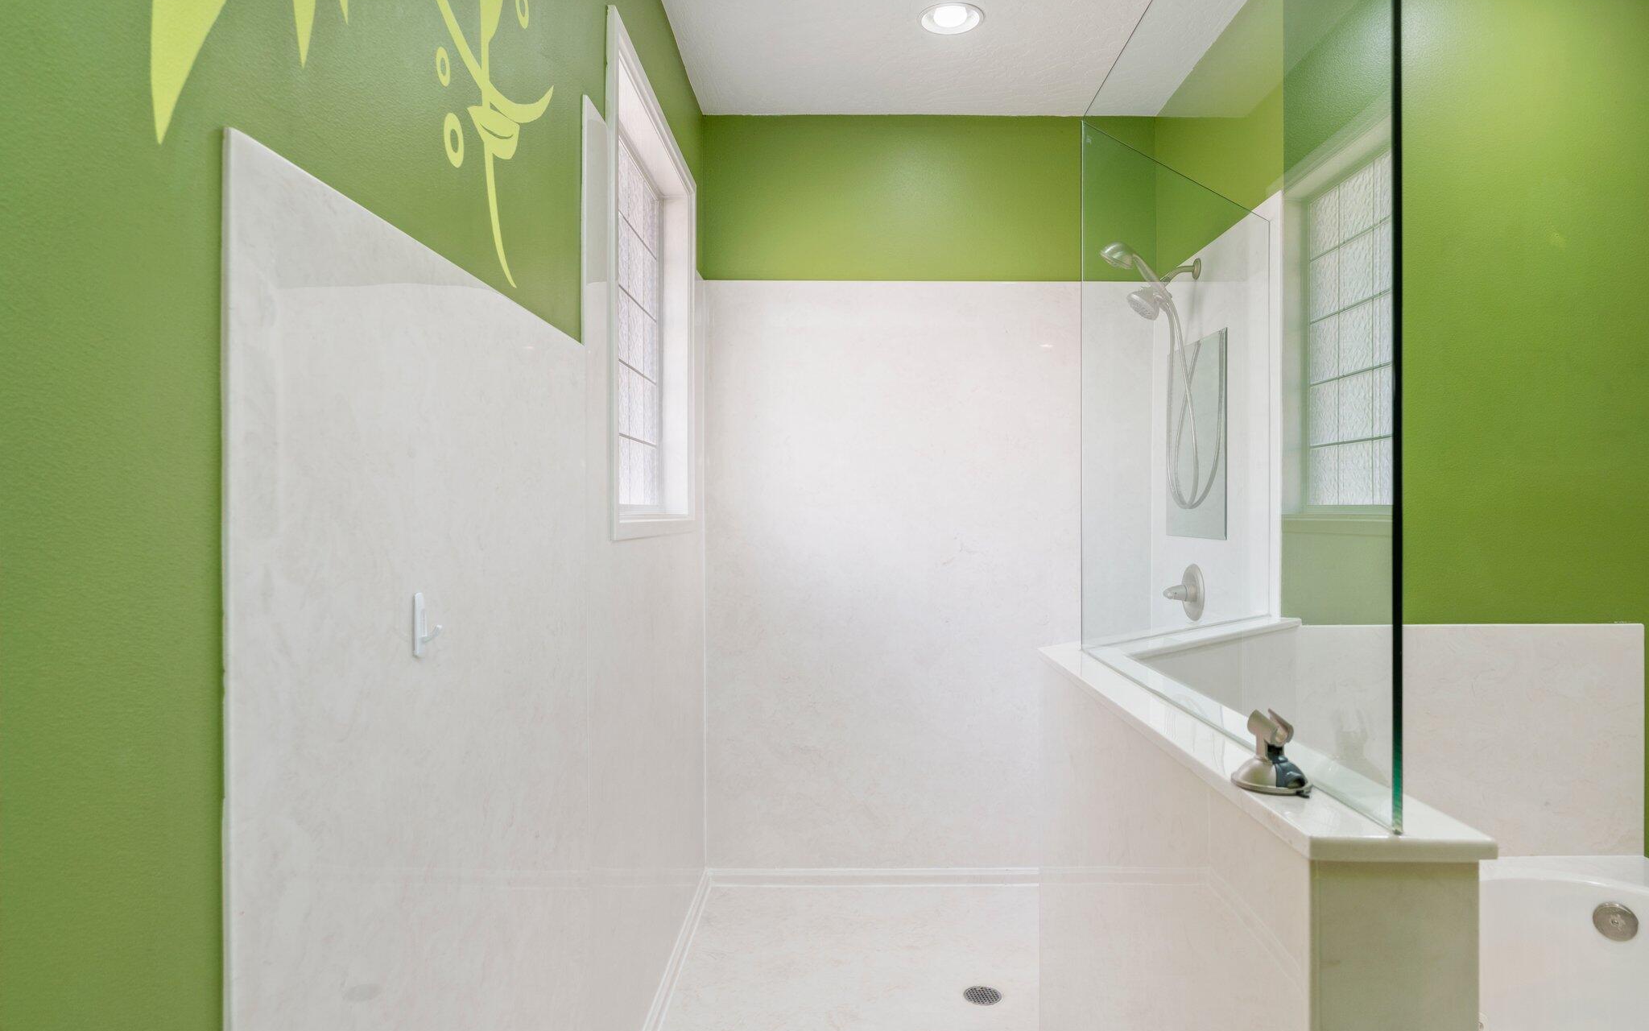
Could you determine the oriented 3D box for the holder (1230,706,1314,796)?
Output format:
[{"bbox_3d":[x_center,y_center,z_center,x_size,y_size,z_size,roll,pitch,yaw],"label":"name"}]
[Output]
[{"bbox_3d":[0.436,0.225,0.893,0.080,0.074,0.076,0,0,37],"label":"holder"}]

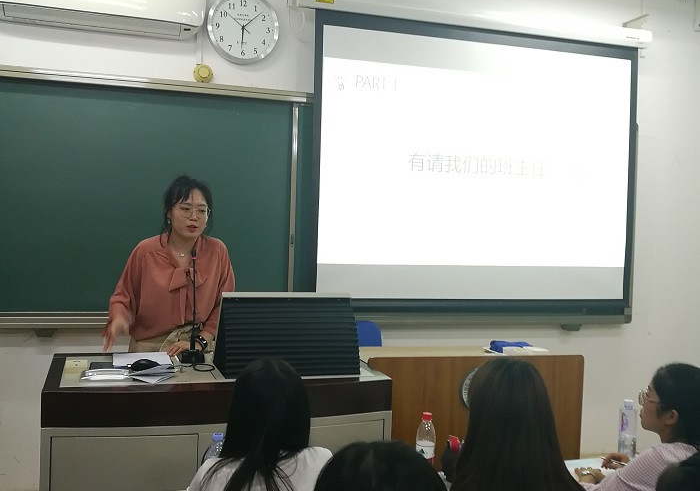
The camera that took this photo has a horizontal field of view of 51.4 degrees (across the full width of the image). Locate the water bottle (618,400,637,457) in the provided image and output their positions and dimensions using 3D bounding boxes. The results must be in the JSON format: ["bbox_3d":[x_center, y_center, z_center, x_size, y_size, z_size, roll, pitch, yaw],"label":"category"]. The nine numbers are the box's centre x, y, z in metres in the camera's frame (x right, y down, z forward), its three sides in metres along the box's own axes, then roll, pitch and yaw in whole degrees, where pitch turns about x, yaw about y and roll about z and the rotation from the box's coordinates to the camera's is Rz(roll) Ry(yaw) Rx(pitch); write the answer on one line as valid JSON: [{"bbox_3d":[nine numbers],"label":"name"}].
[{"bbox_3d":[0.970,0.644,2.545,0.064,0.212,0.064,1,1,-17],"label":"water bottle"}]

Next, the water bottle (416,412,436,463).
[{"bbox_3d":[0.236,0.624,2.250,0.063,0.223,0.063,1,1,-17],"label":"water bottle"}]

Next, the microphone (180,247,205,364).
[{"bbox_3d":[-0.611,0.233,2.840,0.095,0.434,0.125,1,1,-17],"label":"microphone"}]

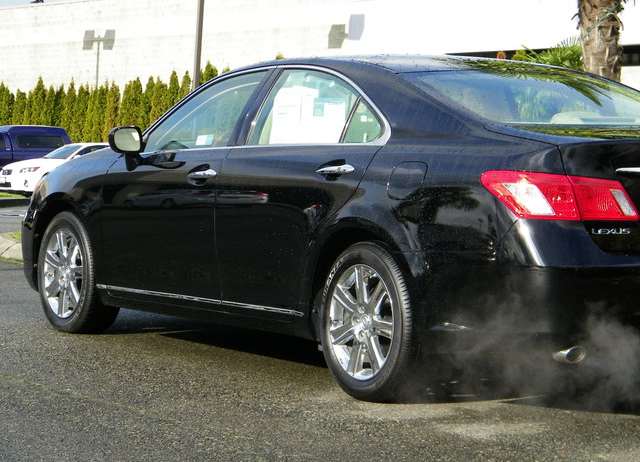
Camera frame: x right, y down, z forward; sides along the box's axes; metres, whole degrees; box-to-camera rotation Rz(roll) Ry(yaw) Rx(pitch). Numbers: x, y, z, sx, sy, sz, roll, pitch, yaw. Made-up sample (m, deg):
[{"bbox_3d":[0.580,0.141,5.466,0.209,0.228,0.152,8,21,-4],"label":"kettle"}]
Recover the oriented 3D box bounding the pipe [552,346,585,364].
[{"bbox_3d":[0.898,0.446,6.421,0.075,0.065,0.130,0,3,-33],"label":"pipe"}]

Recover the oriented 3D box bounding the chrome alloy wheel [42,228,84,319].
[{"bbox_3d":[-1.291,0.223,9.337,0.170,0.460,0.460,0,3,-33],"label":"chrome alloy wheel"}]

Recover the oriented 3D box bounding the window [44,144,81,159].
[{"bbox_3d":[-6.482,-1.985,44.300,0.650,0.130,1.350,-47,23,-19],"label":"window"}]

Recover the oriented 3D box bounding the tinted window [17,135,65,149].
[{"bbox_3d":[-7.611,-2.419,48.000,1.500,0.380,0.070,1,-8,-29],"label":"tinted window"}]

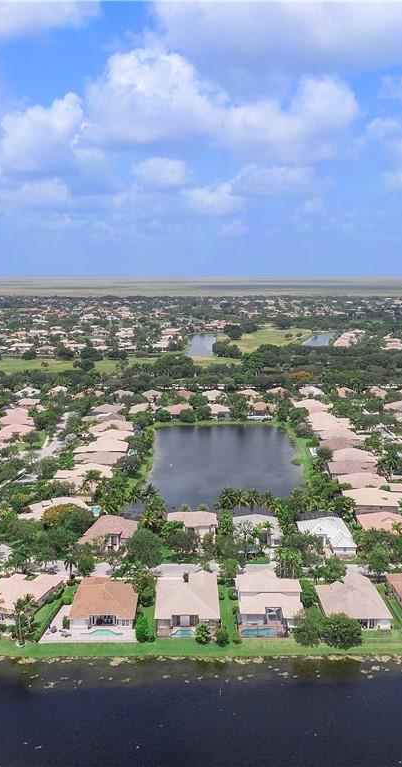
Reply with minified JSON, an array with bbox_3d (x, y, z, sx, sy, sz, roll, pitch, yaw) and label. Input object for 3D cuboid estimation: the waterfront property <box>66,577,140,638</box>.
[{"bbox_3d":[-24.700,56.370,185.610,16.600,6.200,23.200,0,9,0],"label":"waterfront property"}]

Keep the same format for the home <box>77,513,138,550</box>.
[{"bbox_3d":[-30.400,48.740,235.330,17.000,6.200,22.000,0,9,-2],"label":"home"}]

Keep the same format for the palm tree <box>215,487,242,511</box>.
[{"bbox_3d":[10.000,43.150,258.550,8.800,10.200,8.800,0,9,0],"label":"palm tree"}]

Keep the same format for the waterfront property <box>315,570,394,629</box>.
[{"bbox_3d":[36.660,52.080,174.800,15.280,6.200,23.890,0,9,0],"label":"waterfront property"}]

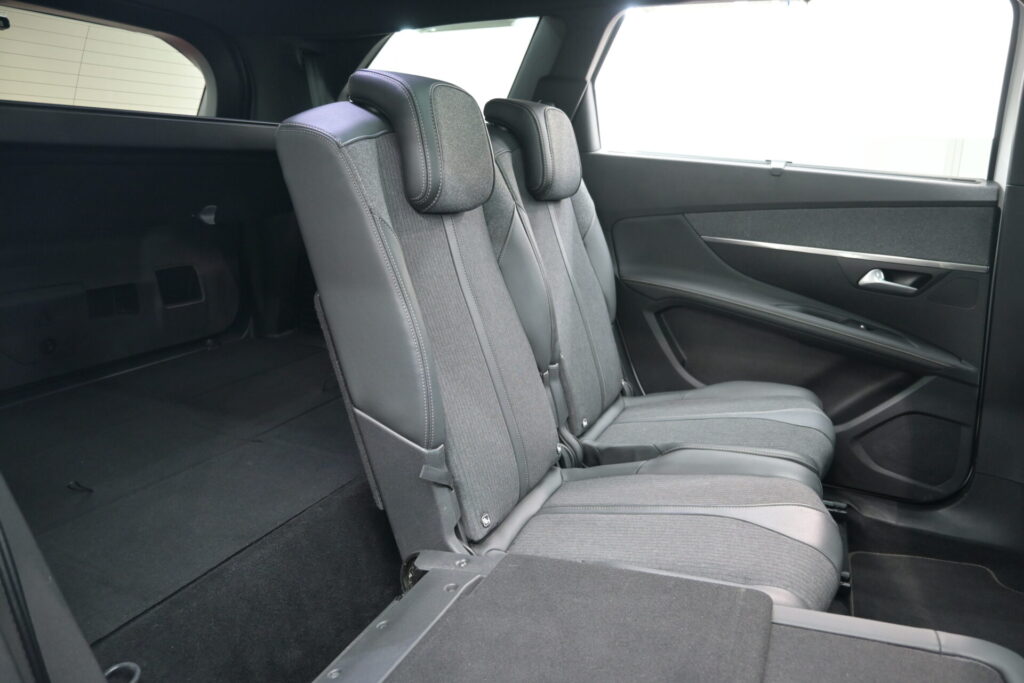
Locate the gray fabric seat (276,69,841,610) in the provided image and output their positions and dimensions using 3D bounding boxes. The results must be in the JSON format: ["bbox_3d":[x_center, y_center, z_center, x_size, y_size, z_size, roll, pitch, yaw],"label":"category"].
[{"bbox_3d":[0.121,-0.010,1.008,0.730,0.770,0.440,6,15,24],"label":"gray fabric seat"}]

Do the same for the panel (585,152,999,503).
[{"bbox_3d":[0.587,-0.051,1.602,0.900,0.770,0.125,6,15,24],"label":"panel"}]

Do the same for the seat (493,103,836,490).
[{"bbox_3d":[0.311,-0.109,1.404,0.730,0.770,0.440,6,15,24],"label":"seat"}]

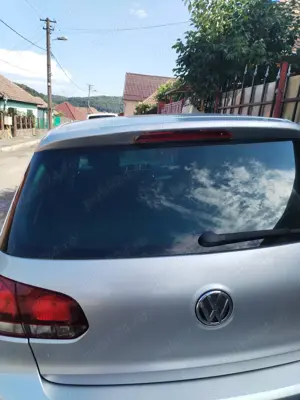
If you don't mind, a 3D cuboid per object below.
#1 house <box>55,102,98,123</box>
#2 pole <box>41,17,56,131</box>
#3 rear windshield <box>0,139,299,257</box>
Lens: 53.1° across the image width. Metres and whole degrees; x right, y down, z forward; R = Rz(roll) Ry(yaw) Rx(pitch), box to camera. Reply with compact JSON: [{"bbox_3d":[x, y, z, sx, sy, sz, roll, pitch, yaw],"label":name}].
[{"bbox_3d":[-14.216,-16.110,58.158,8.000,5.100,10.000,1,15,-8],"label":"house"},{"bbox_3d":[-7.738,-9.380,23.155,1.200,8.247,0.320,1,15,-8],"label":"pole"},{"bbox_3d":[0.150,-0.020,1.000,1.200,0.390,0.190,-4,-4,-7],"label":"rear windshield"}]

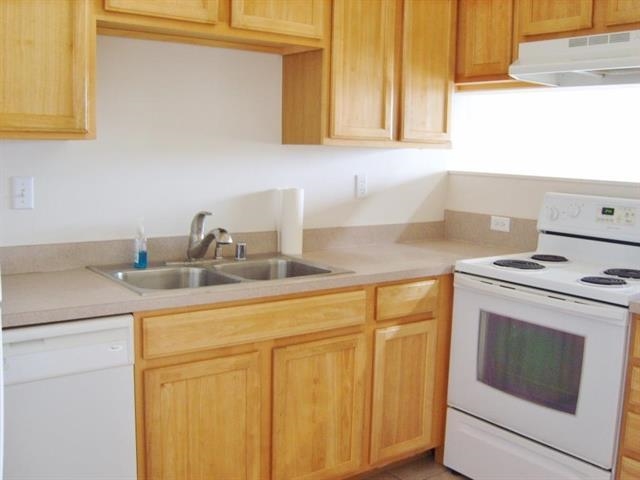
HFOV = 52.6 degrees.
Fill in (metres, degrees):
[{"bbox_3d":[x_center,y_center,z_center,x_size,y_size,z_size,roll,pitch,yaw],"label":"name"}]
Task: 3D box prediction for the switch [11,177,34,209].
[{"bbox_3d":[-1.056,-0.167,2.301,0.071,0.115,0.012,-4,10,-35],"label":"switch"}]

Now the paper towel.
[{"bbox_3d":[-0.121,-0.081,2.880,0.102,0.291,0.102,1,8,0],"label":"paper towel"}]

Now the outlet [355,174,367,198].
[{"bbox_3d":[0.204,-0.264,3.181,0.070,0.114,0.010,-4,10,-35],"label":"outlet"}]

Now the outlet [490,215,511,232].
[{"bbox_3d":[0.897,-0.079,3.212,0.010,0.070,0.115,-5,10,-37],"label":"outlet"}]

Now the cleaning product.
[{"bbox_3d":[-0.677,0.017,2.457,0.056,0.183,0.052,4,8,21],"label":"cleaning product"}]

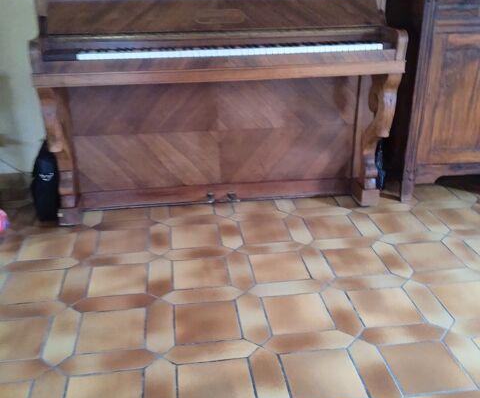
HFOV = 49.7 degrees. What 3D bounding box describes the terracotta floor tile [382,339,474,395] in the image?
[{"bbox_3d":[0.517,0.471,1.454,0.198,0.010,0.195,-3,24,-7],"label":"terracotta floor tile"}]

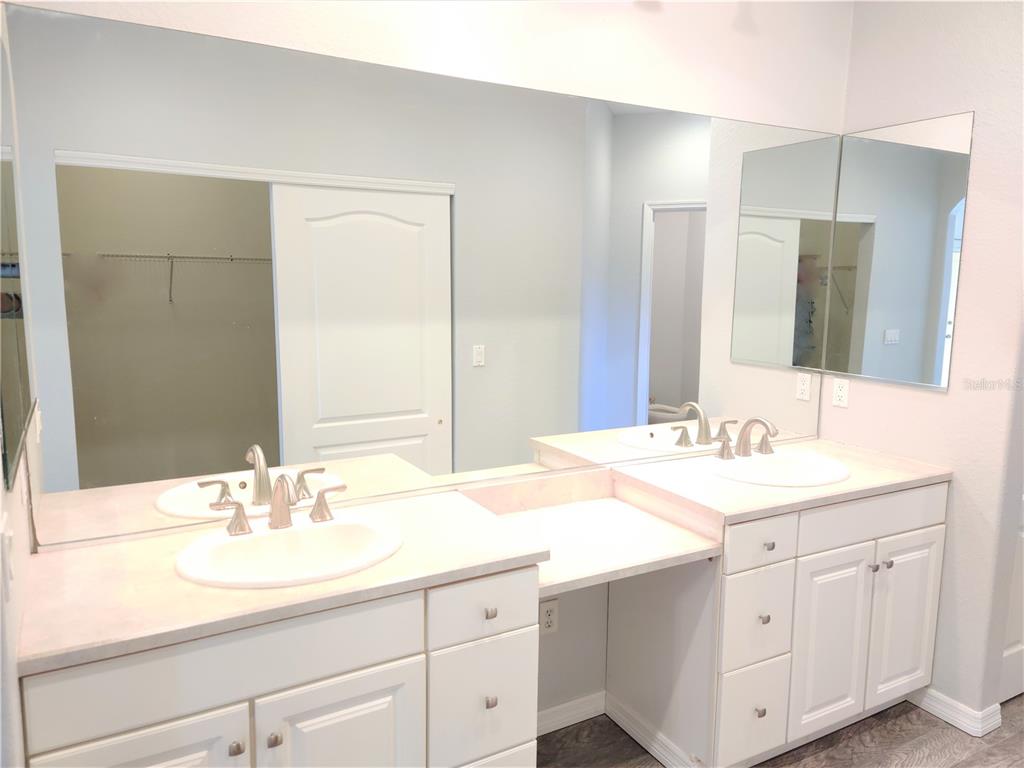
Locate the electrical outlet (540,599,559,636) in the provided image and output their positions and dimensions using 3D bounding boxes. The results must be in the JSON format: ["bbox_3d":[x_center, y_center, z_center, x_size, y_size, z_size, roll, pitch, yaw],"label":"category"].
[{"bbox_3d":[0.130,0.797,2.617,0.070,0.115,0.008,-5,10,-28],"label":"electrical outlet"}]

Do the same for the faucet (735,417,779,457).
[{"bbox_3d":[0.884,0.194,2.761,0.052,0.155,0.178,-5,10,-28],"label":"faucet"}]

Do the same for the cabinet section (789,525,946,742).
[{"bbox_3d":[1.104,0.800,2.838,0.765,0.620,0.480,-4,10,-30],"label":"cabinet section"}]

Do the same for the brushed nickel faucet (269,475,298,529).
[{"bbox_3d":[-0.584,0.314,1.980,0.052,0.155,0.180,-5,10,-28],"label":"brushed nickel faucet"}]

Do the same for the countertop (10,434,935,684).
[{"bbox_3d":[0.183,0.419,2.271,2.730,0.123,0.564,-5,10,-28],"label":"countertop"}]

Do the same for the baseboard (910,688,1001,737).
[{"bbox_3d":[1.614,1.155,2.792,0.175,0.099,0.280,-5,10,-28],"label":"baseboard"}]

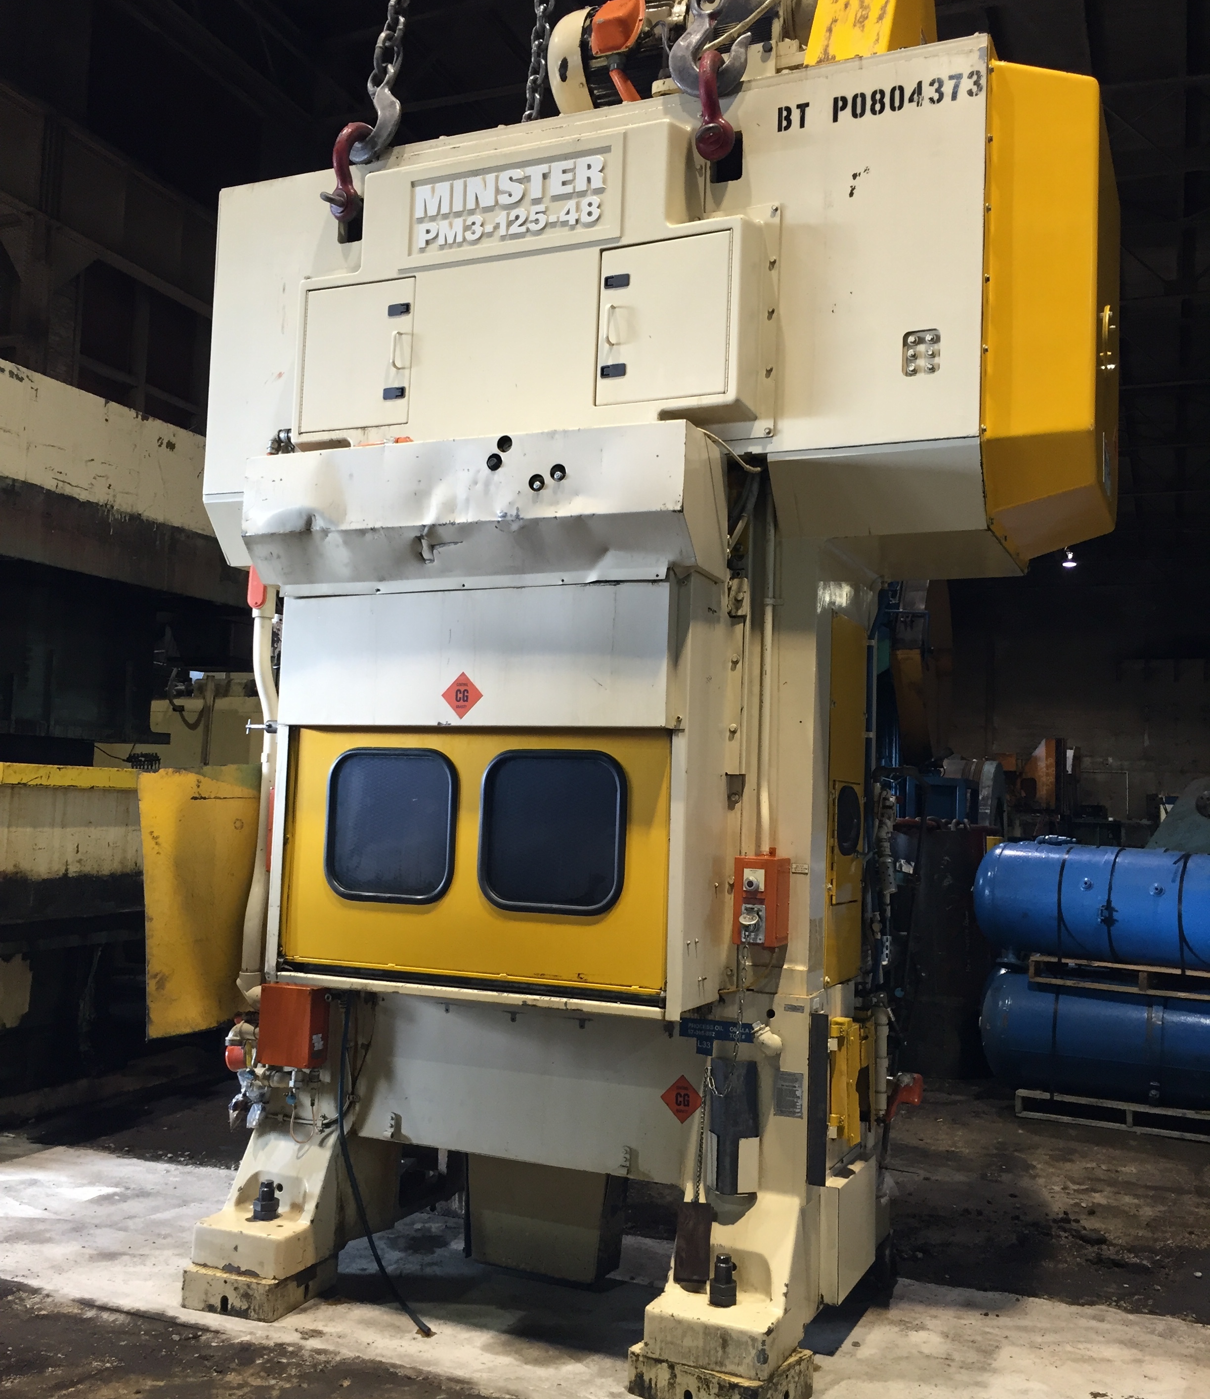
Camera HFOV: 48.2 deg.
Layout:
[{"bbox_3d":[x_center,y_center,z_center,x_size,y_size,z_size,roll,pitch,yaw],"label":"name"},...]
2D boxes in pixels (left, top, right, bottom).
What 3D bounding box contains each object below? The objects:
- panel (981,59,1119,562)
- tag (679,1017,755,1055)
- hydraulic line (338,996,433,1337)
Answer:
[{"bbox_3d":[1.396,-1.140,4.151,0.291,1.300,1.070,0,-5,24],"label":"panel"},{"bbox_3d":[0.329,1.008,4.003,0.229,0.106,0.005,0,-5,24],"label":"tag"},{"bbox_3d":[-0.684,1.422,4.215,0.475,0.940,0.180,0,-5,24],"label":"hydraulic line"}]

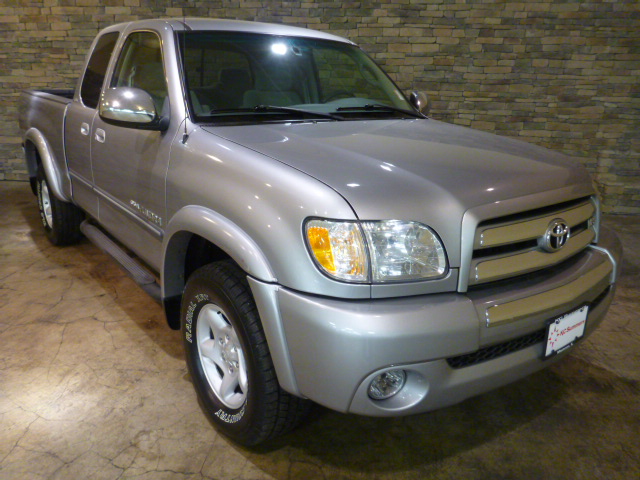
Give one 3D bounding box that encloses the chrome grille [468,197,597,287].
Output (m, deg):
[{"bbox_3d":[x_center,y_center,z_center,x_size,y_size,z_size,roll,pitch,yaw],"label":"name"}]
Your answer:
[{"bbox_3d":[0.866,-0.009,1.952,0.880,0.230,0.130,-11,21,-37],"label":"chrome grille"}]

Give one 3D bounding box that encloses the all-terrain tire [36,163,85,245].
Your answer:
[{"bbox_3d":[-2.341,-0.342,4.686,0.275,0.770,0.775,-11,21,-37],"label":"all-terrain tire"}]

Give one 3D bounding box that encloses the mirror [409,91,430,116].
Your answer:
[{"bbox_3d":[0.718,-0.920,3.596,0.270,0.200,0.180,-11,21,-37],"label":"mirror"}]

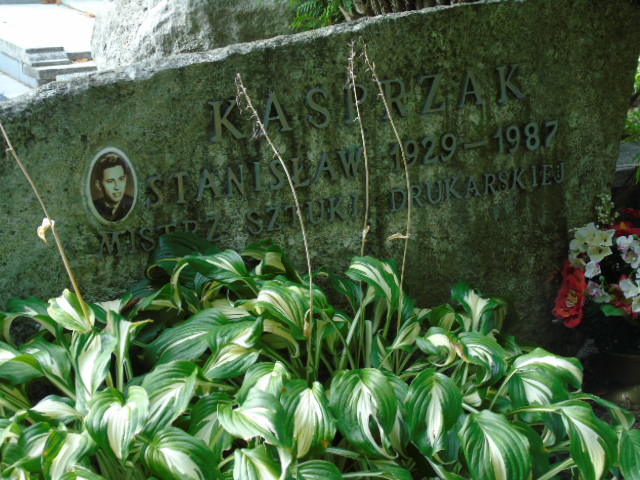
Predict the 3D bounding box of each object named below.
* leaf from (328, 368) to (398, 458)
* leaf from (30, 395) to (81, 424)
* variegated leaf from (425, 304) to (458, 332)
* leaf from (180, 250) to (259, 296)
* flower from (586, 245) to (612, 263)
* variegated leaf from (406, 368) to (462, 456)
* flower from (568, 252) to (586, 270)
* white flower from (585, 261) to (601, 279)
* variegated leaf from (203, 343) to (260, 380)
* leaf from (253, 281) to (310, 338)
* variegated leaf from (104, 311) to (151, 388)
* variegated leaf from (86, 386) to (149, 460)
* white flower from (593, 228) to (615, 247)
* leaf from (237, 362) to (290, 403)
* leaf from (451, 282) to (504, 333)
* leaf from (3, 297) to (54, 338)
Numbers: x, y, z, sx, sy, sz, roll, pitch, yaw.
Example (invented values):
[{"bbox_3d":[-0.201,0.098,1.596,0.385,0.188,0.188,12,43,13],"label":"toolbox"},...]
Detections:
[{"bbox_3d":[0.059,0.237,1.790,0.093,0.105,0.075,-4,17,-5],"label":"leaf"},{"bbox_3d":[-0.379,0.243,1.880,0.075,0.030,0.050,-6,37,-15],"label":"leaf"},{"bbox_3d":[0.197,0.132,2.130,0.055,0.035,0.070,4,49,4],"label":"variegated leaf"},{"bbox_3d":[-0.163,0.053,2.130,0.120,0.055,0.070,-15,30,-17],"label":"leaf"},{"bbox_3d":[0.485,0.023,2.280,0.045,0.034,0.020,0,24,0],"label":"flower"},{"bbox_3d":[0.171,0.258,1.960,0.078,0.126,0.060,-5,20,-5],"label":"variegated leaf"},{"bbox_3d":[0.451,0.038,2.300,0.033,0.033,0.018,7,25,15],"label":"flower"},{"bbox_3d":[0.473,0.051,2.280,0.028,0.031,0.016,-2,24,-5],"label":"white flower"},{"bbox_3d":[-0.127,0.175,1.890,0.075,0.040,0.075,10,21,38],"label":"variegated leaf"},{"bbox_3d":[-0.062,0.112,2.120,0.085,0.084,0.075,-9,20,-14],"label":"leaf"},{"bbox_3d":[-0.280,0.159,1.910,0.065,0.101,0.060,-6,17,-10],"label":"variegated leaf"},{"bbox_3d":[-0.284,0.257,1.840,0.084,0.105,0.042,-3,-16,-1],"label":"variegated leaf"},{"bbox_3d":[0.510,-0.004,2.360,0.038,0.030,0.020,-4,20,0],"label":"white flower"},{"bbox_3d":[-0.078,0.205,1.840,0.076,0.046,0.070,1,17,14],"label":"leaf"},{"bbox_3d":[0.240,0.103,2.000,0.080,0.056,0.070,-4,17,-5],"label":"leaf"},{"bbox_3d":[-0.466,0.124,2.100,0.076,0.060,0.060,-4,20,0],"label":"leaf"}]

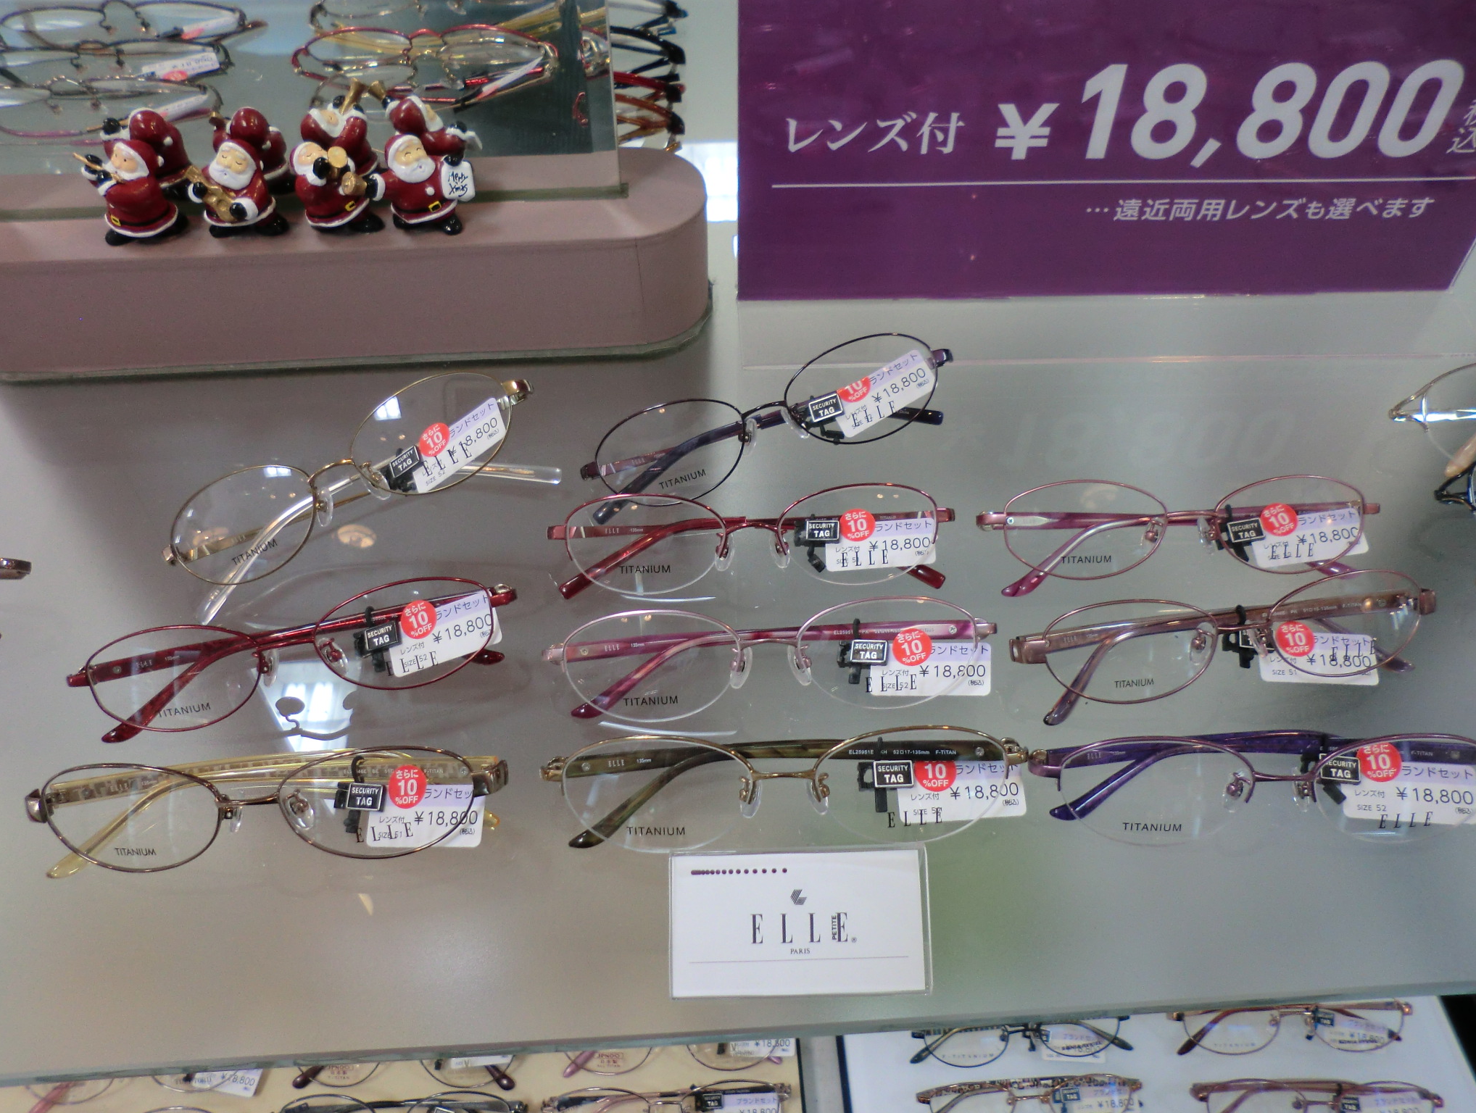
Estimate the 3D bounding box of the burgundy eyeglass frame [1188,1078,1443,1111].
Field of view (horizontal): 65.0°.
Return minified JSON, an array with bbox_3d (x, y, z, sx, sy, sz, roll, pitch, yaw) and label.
[{"bbox_3d":[0.305,0.285,0.613,0.134,0.036,0.028,1,16,2],"label":"burgundy eyeglass frame"}]

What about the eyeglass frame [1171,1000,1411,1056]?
[{"bbox_3d":[0.297,0.249,0.627,0.133,0.036,0.028,-2,16,-1],"label":"eyeglass frame"}]

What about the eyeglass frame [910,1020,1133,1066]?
[{"bbox_3d":[0.169,0.285,0.700,0.132,0.039,0.033,-2,6,-3],"label":"eyeglass frame"}]

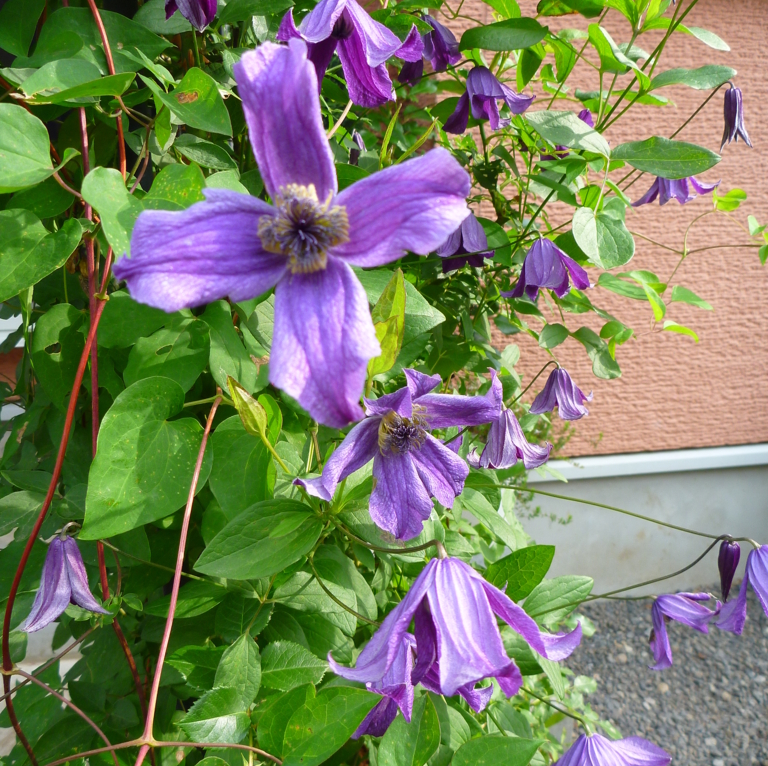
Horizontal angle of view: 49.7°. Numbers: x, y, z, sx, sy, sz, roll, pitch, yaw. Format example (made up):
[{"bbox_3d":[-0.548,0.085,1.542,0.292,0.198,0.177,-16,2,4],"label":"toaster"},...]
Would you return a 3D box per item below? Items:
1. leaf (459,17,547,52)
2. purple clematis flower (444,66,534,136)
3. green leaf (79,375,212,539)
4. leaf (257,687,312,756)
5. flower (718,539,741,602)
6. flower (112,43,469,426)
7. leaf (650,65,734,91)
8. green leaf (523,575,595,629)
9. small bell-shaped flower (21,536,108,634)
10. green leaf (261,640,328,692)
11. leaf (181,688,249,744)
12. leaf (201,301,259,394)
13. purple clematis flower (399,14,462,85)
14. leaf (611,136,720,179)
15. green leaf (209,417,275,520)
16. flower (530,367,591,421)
[{"bbox_3d":[0.091,-0.265,0.630,0.067,0.034,0.012,-8,-23,4],"label":"leaf"},{"bbox_3d":[0.078,-0.211,0.620,0.066,0.050,0.058,0,14,0],"label":"purple clematis flower"},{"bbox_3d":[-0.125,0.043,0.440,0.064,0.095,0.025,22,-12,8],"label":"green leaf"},{"bbox_3d":[-0.052,0.184,0.450,0.034,0.012,0.050,19,48,12],"label":"leaf"},{"bbox_3d":[0.242,0.131,0.580,0.015,0.043,0.015,0,14,0],"label":"flower"},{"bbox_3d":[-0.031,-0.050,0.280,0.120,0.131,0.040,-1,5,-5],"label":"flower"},{"bbox_3d":[0.246,-0.243,0.660,0.067,0.012,0.032,-12,43,3],"label":"leaf"},{"bbox_3d":[0.111,0.140,0.530,0.054,0.012,0.034,-25,56,-10],"label":"green leaf"},{"bbox_3d":[-0.174,0.109,0.450,0.047,0.049,0.042,0,14,0],"label":"small bell-shaped flower"},{"bbox_3d":[-0.064,0.195,0.570,0.051,0.037,0.020,-2,-20,-7],"label":"green leaf"},{"bbox_3d":[-0.115,0.225,0.560,0.050,0.039,0.022,-2,-23,-7],"label":"leaf"},{"bbox_3d":[-0.094,-0.020,0.500,0.030,0.059,0.018,-21,-7,-15],"label":"leaf"},{"bbox_3d":[0.037,-0.258,0.640,0.056,0.052,0.054,-1,13,0],"label":"purple clematis flower"},{"bbox_3d":[0.207,-0.166,0.610,0.081,0.042,0.012,-6,-29,13],"label":"leaf"},{"bbox_3d":[-0.083,0.054,0.480,0.039,0.068,0.012,3,-25,-7],"label":"green leaf"},{"bbox_3d":[0.167,0.011,0.780,0.058,0.051,0.052,0,14,0],"label":"flower"}]

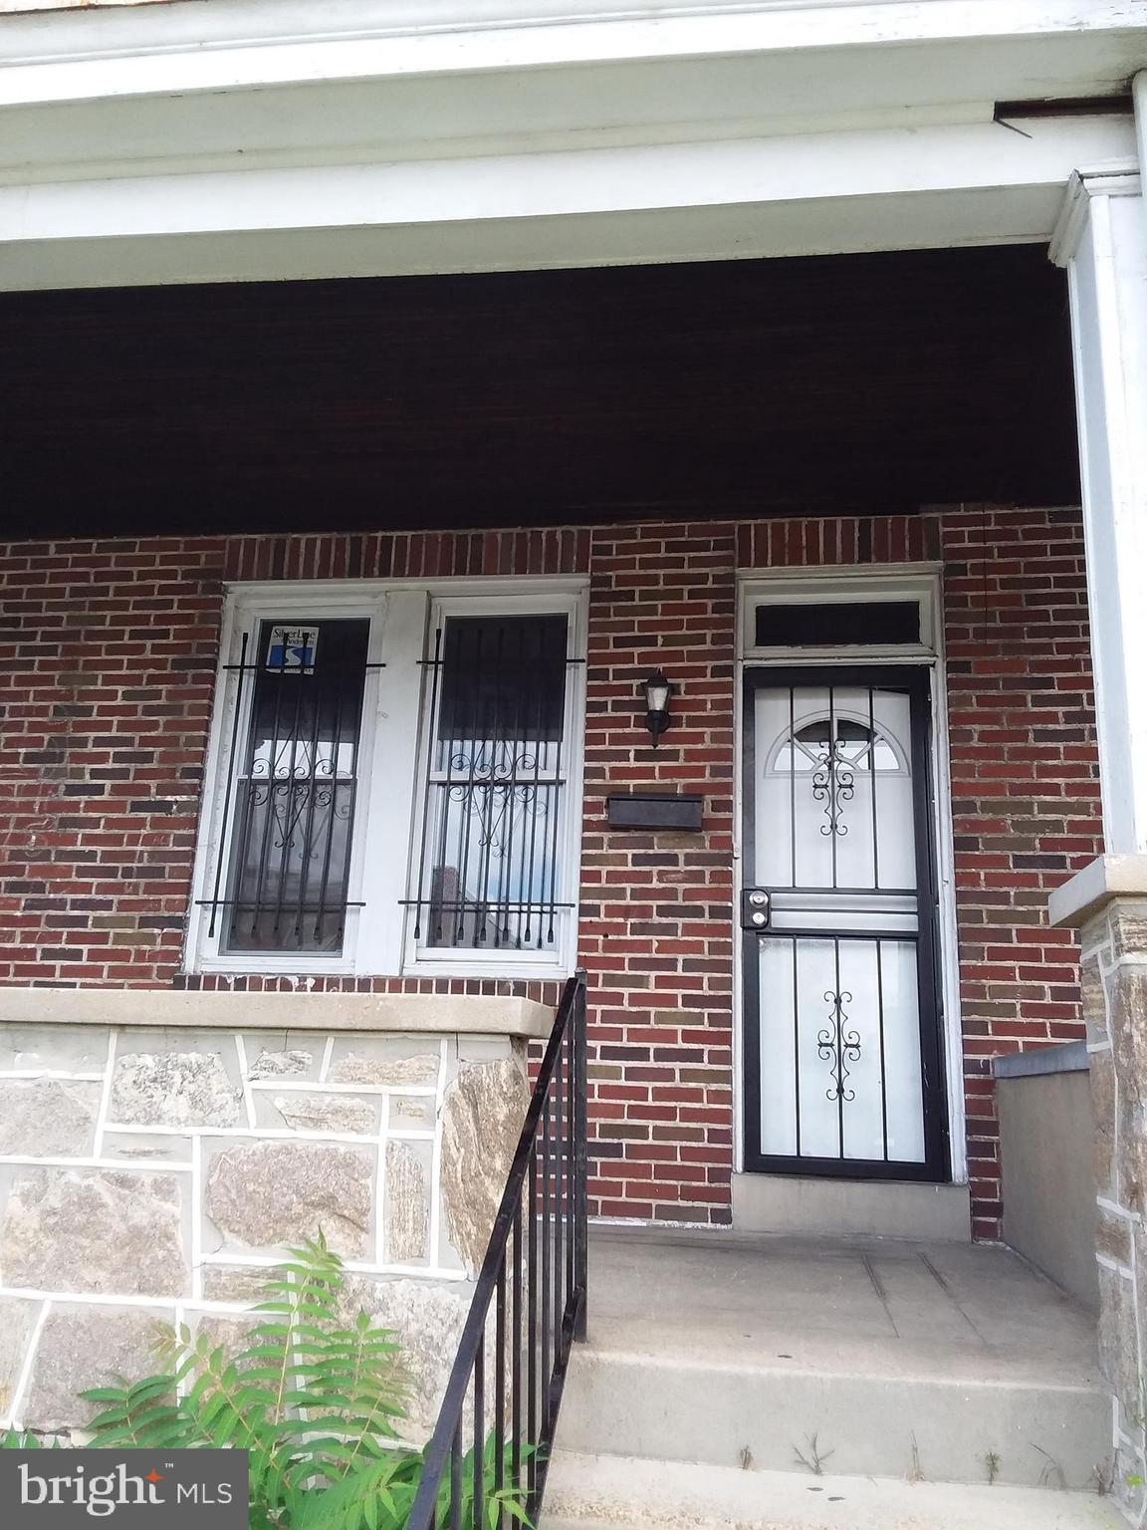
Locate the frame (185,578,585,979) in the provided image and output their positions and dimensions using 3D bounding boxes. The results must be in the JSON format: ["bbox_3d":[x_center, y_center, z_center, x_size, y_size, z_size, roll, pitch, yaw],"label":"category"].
[{"bbox_3d":[-0.786,0.026,5.193,1.690,1.760,0.130,0,-15,9],"label":"frame"}]

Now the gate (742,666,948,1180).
[{"bbox_3d":[1.052,0.559,4.714,0.760,2.010,0.060,0,-15,9],"label":"gate"}]

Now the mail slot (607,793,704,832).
[{"bbox_3d":[0.333,0.193,4.828,0.385,0.150,0.100,0,-15,9],"label":"mail slot"}]

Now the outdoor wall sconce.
[{"bbox_3d":[0.344,-0.226,4.905,0.120,0.335,0.170,0,-15,9],"label":"outdoor wall sconce"}]

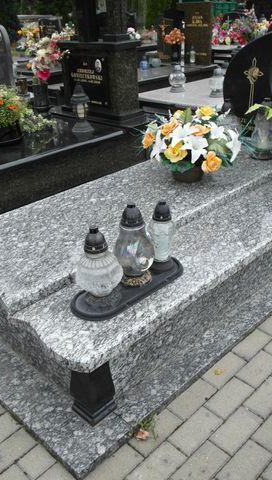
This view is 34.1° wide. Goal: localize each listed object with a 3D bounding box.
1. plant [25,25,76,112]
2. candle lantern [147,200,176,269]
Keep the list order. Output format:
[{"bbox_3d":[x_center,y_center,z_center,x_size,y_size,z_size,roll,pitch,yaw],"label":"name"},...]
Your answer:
[{"bbox_3d":[-0.790,-1.596,4.121,0.420,0.740,0.460,-27,38,-37],"label":"plant"},{"bbox_3d":[0.101,-0.024,1.810,0.112,0.275,0.112,-2,29,1],"label":"candle lantern"}]

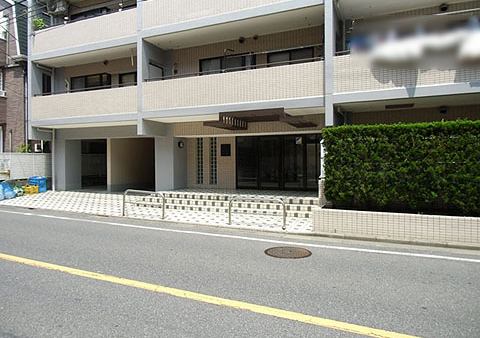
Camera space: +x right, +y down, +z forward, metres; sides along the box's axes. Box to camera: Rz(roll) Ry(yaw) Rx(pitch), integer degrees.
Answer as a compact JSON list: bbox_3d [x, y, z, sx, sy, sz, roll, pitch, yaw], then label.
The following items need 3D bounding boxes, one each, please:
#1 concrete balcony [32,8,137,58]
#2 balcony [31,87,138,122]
[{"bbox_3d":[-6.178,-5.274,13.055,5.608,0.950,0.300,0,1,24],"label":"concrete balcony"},{"bbox_3d":[-6.184,-2.513,13.016,5.642,0.950,0.250,0,1,24],"label":"balcony"}]

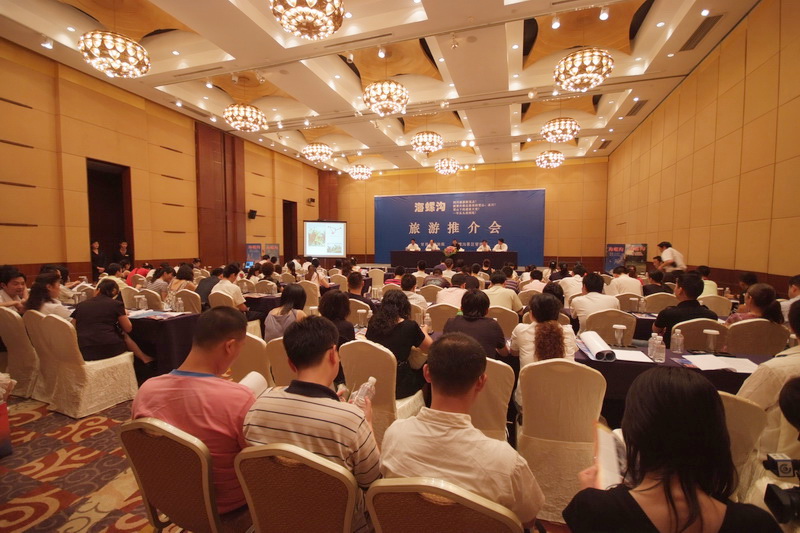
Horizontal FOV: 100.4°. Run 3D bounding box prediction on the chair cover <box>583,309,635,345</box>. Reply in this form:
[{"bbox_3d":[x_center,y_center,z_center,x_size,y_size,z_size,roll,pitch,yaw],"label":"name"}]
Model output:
[{"bbox_3d":[2.140,0.880,3.474,0.450,0.935,0.520,1,3,19],"label":"chair cover"}]

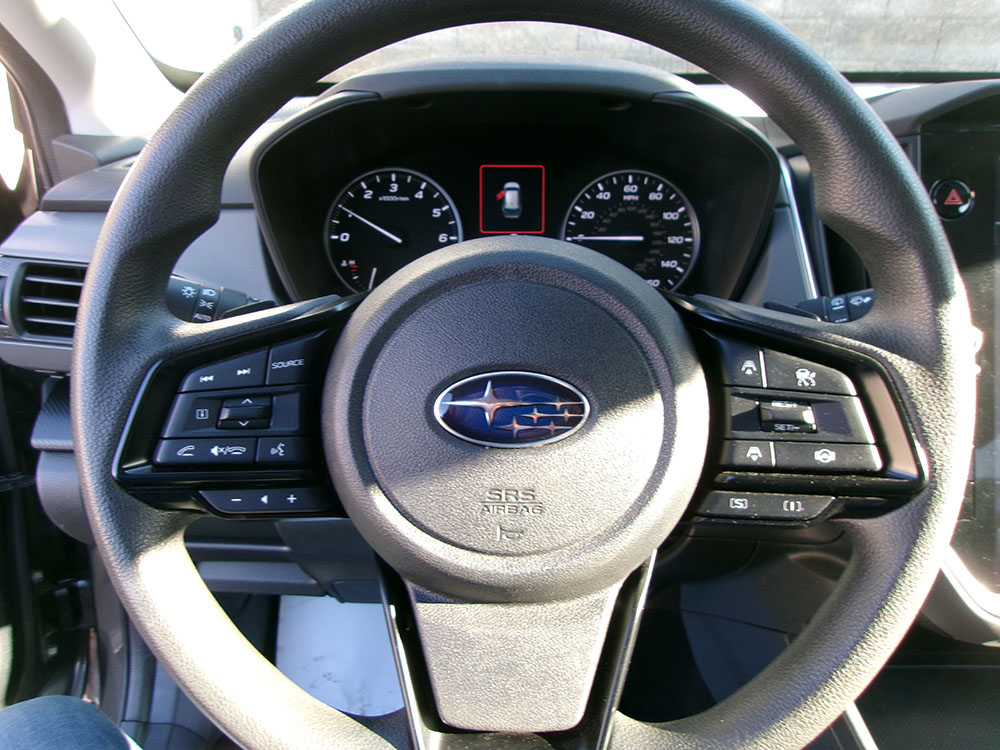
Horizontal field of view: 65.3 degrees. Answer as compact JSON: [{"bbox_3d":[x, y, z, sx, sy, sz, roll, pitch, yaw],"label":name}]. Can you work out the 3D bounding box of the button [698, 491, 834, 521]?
[{"bbox_3d":[0.114,0.056,0.334,0.058,0.013,0.008,2,0,-1],"label":"button"}]

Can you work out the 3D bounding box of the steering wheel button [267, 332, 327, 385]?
[{"bbox_3d":[-0.086,-0.007,0.329,0.025,0.021,0.008,-3,0,-1],"label":"steering wheel button"}]

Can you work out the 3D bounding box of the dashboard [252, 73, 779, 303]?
[{"bbox_3d":[0.012,-0.126,0.560,0.372,0.172,0.100,1,3,-1],"label":"dashboard"}]

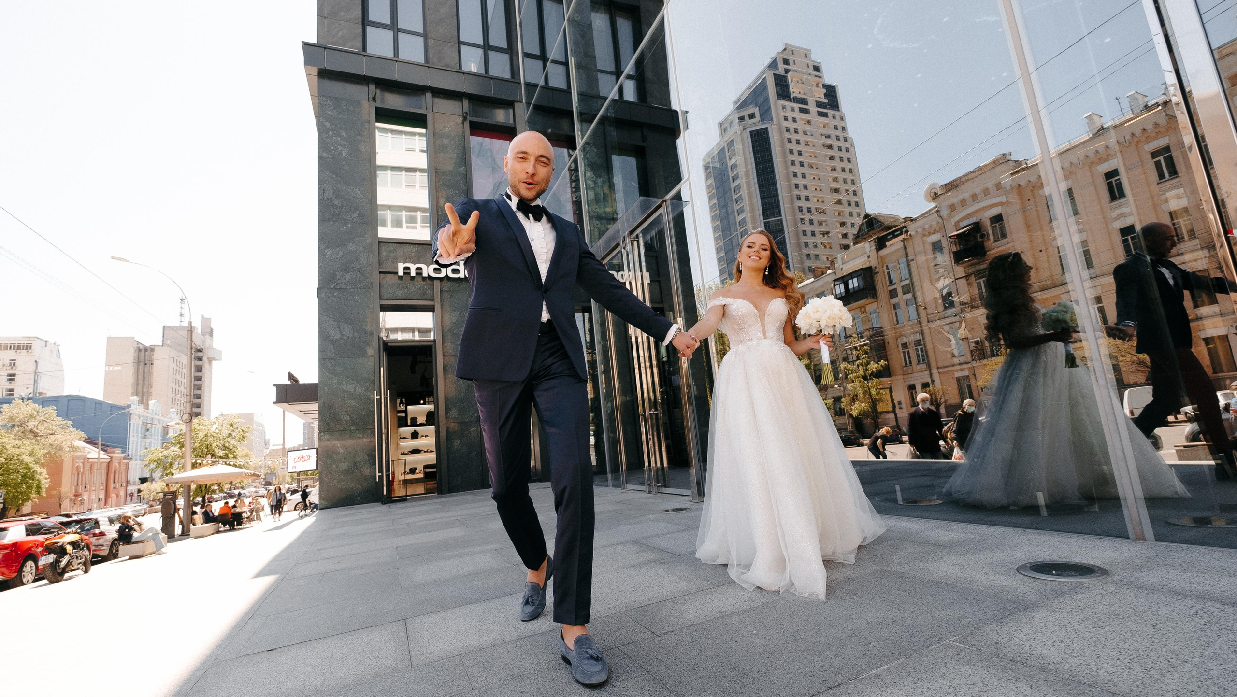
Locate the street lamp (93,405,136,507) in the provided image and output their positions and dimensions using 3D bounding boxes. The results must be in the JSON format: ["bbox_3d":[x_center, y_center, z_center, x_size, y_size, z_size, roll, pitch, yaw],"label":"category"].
[{"bbox_3d":[-40.788,9.229,41.730,2.300,8.671,0.350,-2,-10,-24],"label":"street lamp"}]

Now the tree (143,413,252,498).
[{"bbox_3d":[-24.904,7.216,30.898,5.100,6.402,5.100,-2,-10,-24],"label":"tree"}]

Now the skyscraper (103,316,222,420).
[{"bbox_3d":[-156.511,20.693,177.903,20.000,59.582,30.000,-2,-10,-24],"label":"skyscraper"}]

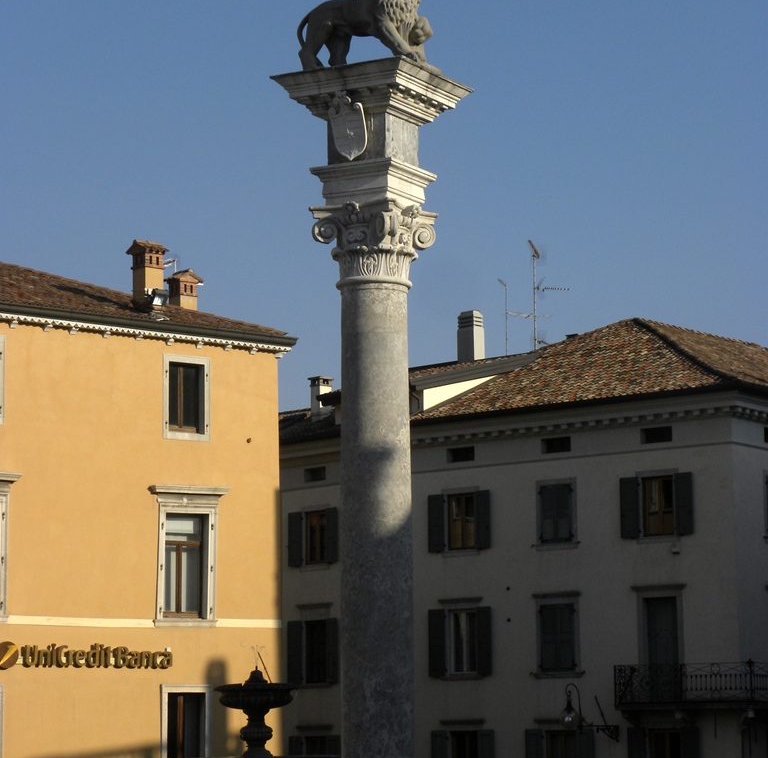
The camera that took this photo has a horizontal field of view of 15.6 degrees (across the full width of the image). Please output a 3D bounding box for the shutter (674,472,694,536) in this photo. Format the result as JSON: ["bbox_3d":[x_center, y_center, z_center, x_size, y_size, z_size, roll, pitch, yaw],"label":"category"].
[{"bbox_3d":[7.666,3.190,71.838,0.523,1.574,0.055,-7,-10,39],"label":"shutter"}]

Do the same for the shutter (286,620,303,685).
[{"bbox_3d":[-2.585,7.951,81.451,0.055,1.840,0.550,5,-10,-37],"label":"shutter"}]

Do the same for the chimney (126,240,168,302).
[{"bbox_3d":[-5.165,-2.317,61.300,0.660,1.400,0.630,6,-10,-43],"label":"chimney"}]

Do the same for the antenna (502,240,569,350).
[{"bbox_3d":[4.259,-2.291,79.000,1.850,3.300,1.200,-1,-7,0],"label":"antenna"}]

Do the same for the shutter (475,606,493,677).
[{"bbox_3d":[2.686,7.042,75.509,0.519,1.822,0.055,-7,-10,39],"label":"shutter"}]

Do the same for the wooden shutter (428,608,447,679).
[{"bbox_3d":[1.322,6.701,71.173,0.520,1.700,0.045,-7,-10,41],"label":"wooden shutter"}]

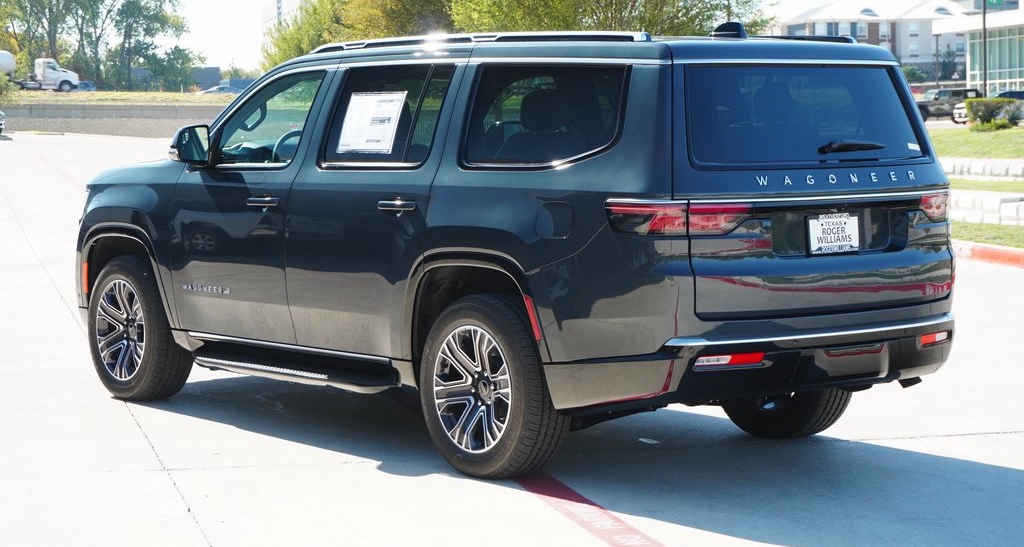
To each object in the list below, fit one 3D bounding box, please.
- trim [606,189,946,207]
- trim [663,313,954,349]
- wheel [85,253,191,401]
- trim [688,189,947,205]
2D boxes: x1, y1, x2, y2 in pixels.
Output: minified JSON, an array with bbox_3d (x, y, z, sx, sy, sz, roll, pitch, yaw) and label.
[{"bbox_3d":[1.245,-0.324,8.858,1.860,0.035,0.380,-4,6,-39],"label":"trim"},{"bbox_3d":[1.343,0.227,8.781,1.760,0.050,0.220,-4,6,-39],"label":"trim"},{"bbox_3d":[-2.037,0.287,11.722,0.285,0.810,0.810,-4,6,-39],"label":"wheel"},{"bbox_3d":[1.323,-0.316,8.761,1.540,0.032,0.110,-4,6,-39],"label":"trim"}]

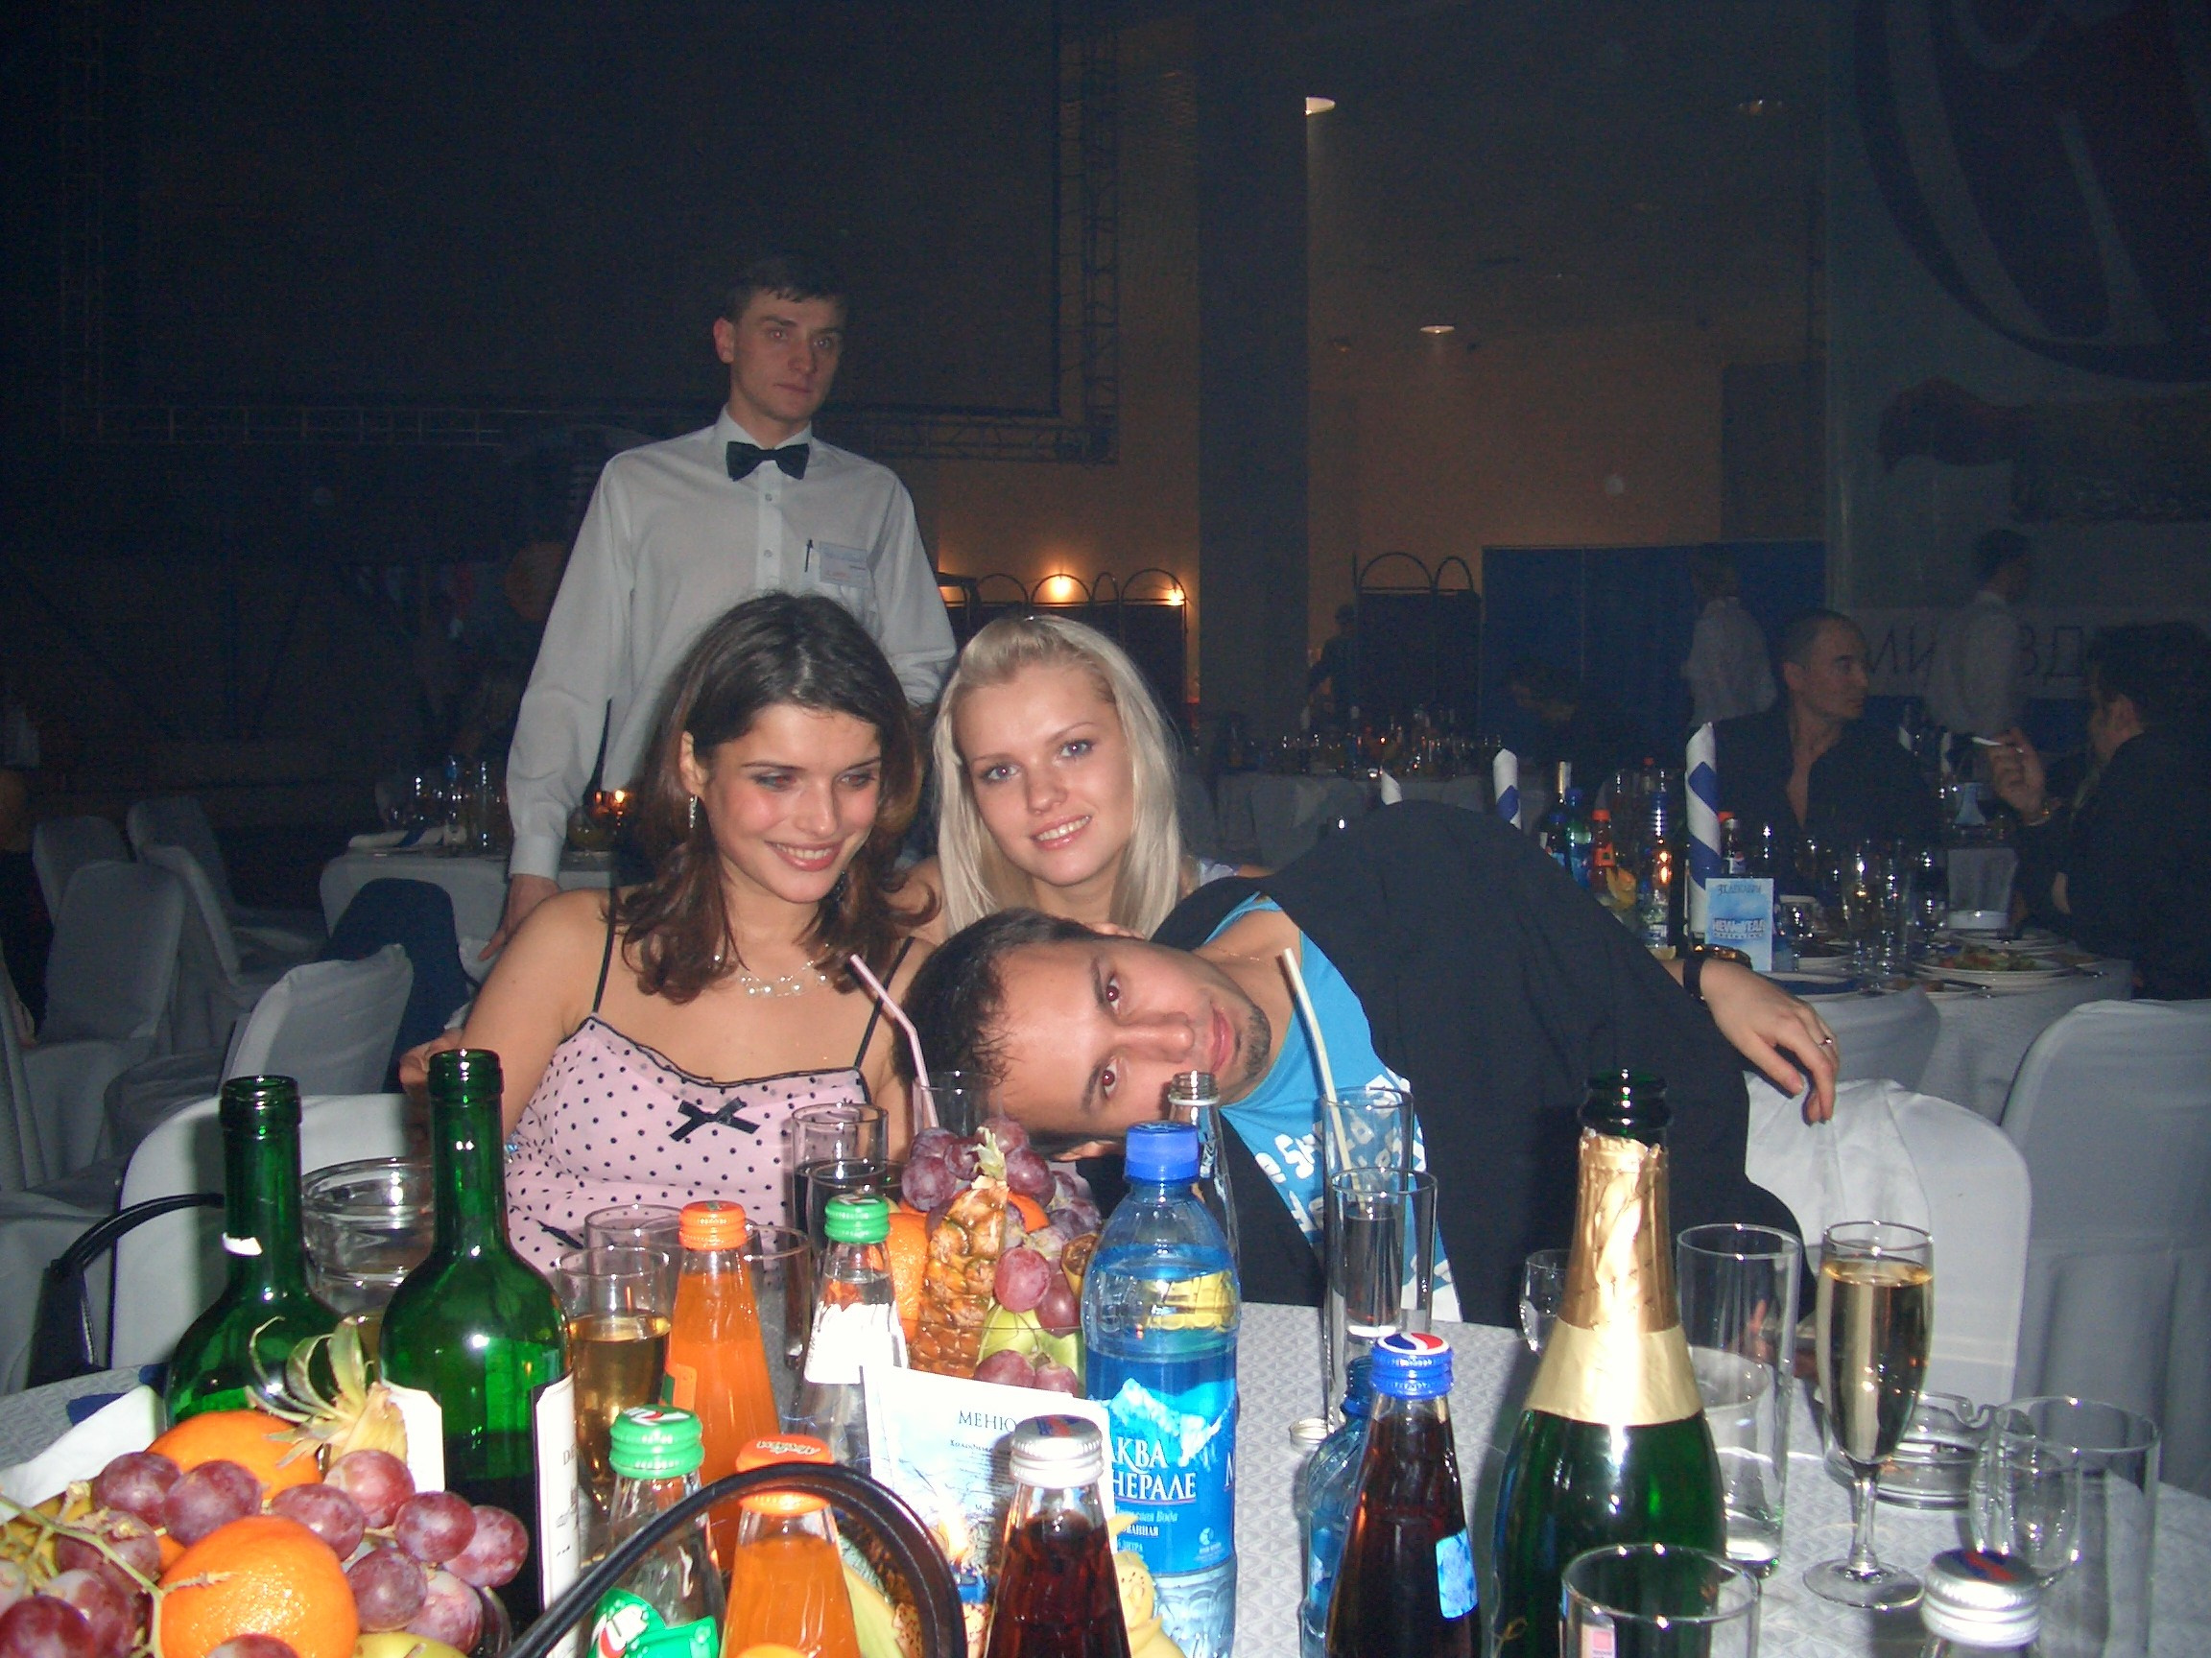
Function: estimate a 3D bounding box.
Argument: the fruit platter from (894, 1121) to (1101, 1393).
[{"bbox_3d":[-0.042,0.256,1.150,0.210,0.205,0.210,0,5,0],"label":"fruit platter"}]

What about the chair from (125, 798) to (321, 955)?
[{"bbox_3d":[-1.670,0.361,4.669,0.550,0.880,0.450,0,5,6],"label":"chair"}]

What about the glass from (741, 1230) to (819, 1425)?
[{"bbox_3d":[-0.172,0.279,1.082,0.059,0.160,0.059,0,5,0],"label":"glass"}]

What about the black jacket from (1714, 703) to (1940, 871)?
[{"bbox_3d":[1.380,0.041,4.266,0.480,0.560,0.320,2,5,21],"label":"black jacket"}]

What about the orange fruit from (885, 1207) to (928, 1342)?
[{"bbox_3d":[-0.110,0.227,1.130,0.069,0.069,0.069,0,5,0],"label":"orange fruit"}]

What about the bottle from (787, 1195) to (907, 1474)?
[{"bbox_3d":[-0.108,0.267,0.987,0.059,0.210,0.059,0,4,0],"label":"bottle"}]

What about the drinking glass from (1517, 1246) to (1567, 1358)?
[{"bbox_3d":[0.268,0.305,1.308,0.053,0.107,0.053,0,5,0],"label":"drinking glass"}]

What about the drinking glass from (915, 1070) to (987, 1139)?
[{"bbox_3d":[-0.097,0.246,1.472,0.058,0.160,0.058,0,5,0],"label":"drinking glass"}]

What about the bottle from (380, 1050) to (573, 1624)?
[{"bbox_3d":[-0.247,0.239,0.876,0.076,0.305,0.076,0,5,0],"label":"bottle"}]

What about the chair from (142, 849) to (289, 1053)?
[{"bbox_3d":[-1.860,0.440,4.800,0.490,0.840,0.420,-2,5,-29],"label":"chair"}]

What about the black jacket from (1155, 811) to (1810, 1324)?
[{"bbox_3d":[0.280,0.215,1.720,0.510,0.500,0.360,-10,6,17],"label":"black jacket"}]

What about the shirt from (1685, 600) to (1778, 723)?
[{"bbox_3d":[2.500,-0.670,9.000,0.280,0.560,0.420,3,5,41],"label":"shirt"}]

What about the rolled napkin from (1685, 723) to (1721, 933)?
[{"bbox_3d":[0.937,0.003,3.500,0.050,0.335,0.050,0,5,0],"label":"rolled napkin"}]

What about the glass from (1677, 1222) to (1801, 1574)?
[{"bbox_3d":[0.326,0.288,1.146,0.062,0.165,0.062,0,5,0],"label":"glass"}]

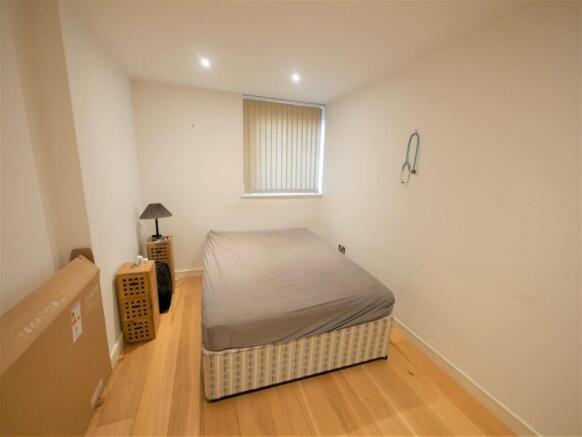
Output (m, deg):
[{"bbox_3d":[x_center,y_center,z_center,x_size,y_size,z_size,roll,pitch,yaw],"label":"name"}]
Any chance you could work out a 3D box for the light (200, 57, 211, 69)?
[{"bbox_3d":[-0.744,-1.363,2.059,0.090,0.030,0.090,-2,13,-20],"label":"light"}]

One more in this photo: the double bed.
[{"bbox_3d":[-0.139,0.657,2.509,1.380,0.595,1.900,-2,13,-17],"label":"double bed"}]

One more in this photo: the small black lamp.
[{"bbox_3d":[-1.498,0.042,2.638,0.295,0.415,0.295,-2,13,-20],"label":"small black lamp"}]

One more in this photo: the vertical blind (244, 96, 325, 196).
[{"bbox_3d":[-0.079,-0.920,3.230,1.170,1.270,0.100,-2,13,-20],"label":"vertical blind"}]

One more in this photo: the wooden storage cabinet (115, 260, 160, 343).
[{"bbox_3d":[-1.369,0.741,2.149,0.237,0.633,0.280,-3,13,-20],"label":"wooden storage cabinet"}]

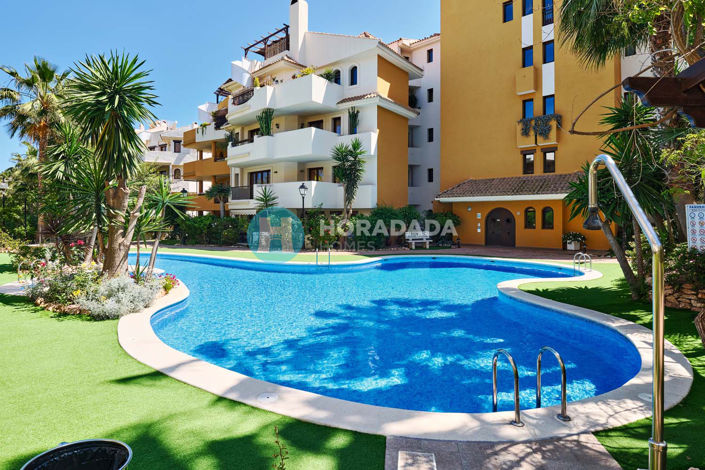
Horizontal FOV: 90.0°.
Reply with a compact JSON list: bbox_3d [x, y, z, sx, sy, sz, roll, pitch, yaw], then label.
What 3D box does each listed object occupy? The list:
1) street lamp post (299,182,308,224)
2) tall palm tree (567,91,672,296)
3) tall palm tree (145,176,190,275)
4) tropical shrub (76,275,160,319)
[{"bbox_3d":[-2.447,-0.899,17.600,0.450,3.350,0.450,0,2,0],"label":"street lamp post"},{"bbox_3d":[5.750,-0.760,7.750,2.000,4.250,1.900,2,3,36],"label":"tall palm tree"},{"bbox_3d":[-4.700,-0.200,9.000,1.120,2.500,1.100,-1,3,-28],"label":"tall palm tree"},{"bbox_3d":[-4.500,1.170,6.850,1.400,0.620,1.150,-2,3,-33],"label":"tropical shrub"}]

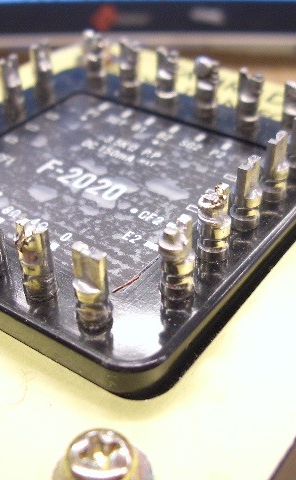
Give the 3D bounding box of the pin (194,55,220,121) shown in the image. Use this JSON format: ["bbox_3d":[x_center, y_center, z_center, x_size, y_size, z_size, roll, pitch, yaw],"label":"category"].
[{"bbox_3d":[0.012,-0.031,0.133,0.004,0.012,0.004,-1,36,1],"label":"pin"}]

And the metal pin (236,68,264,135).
[{"bbox_3d":[0.020,-0.028,0.128,0.005,0.012,0.005,23,44,28],"label":"metal pin"}]

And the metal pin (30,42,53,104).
[{"bbox_3d":[-0.023,-0.037,0.143,0.004,0.012,0.004,-1,36,1],"label":"metal pin"}]

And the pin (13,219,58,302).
[{"bbox_3d":[-0.015,0.003,0.090,0.005,0.012,0.005,-1,38,1],"label":"pin"}]

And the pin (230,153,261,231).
[{"bbox_3d":[0.016,-0.007,0.101,0.005,0.012,0.005,23,44,28],"label":"pin"}]

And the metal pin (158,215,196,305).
[{"bbox_3d":[0.004,0.003,0.089,0.005,0.012,0.005,23,44,28],"label":"metal pin"}]

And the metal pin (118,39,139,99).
[{"bbox_3d":[-0.004,-0.037,0.143,0.004,0.012,0.004,-1,36,1],"label":"metal pin"}]

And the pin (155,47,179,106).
[{"bbox_3d":[0.004,-0.034,0.138,0.004,0.012,0.004,-1,36,1],"label":"pin"}]

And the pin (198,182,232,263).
[{"bbox_3d":[0.010,-0.002,0.095,0.005,0.012,0.005,-1,38,1],"label":"pin"}]

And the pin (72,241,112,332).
[{"bbox_3d":[-0.007,0.006,0.085,0.005,0.012,0.005,23,44,28],"label":"pin"}]

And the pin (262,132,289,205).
[{"bbox_3d":[0.021,-0.012,0.108,0.005,0.012,0.005,23,44,28],"label":"pin"}]

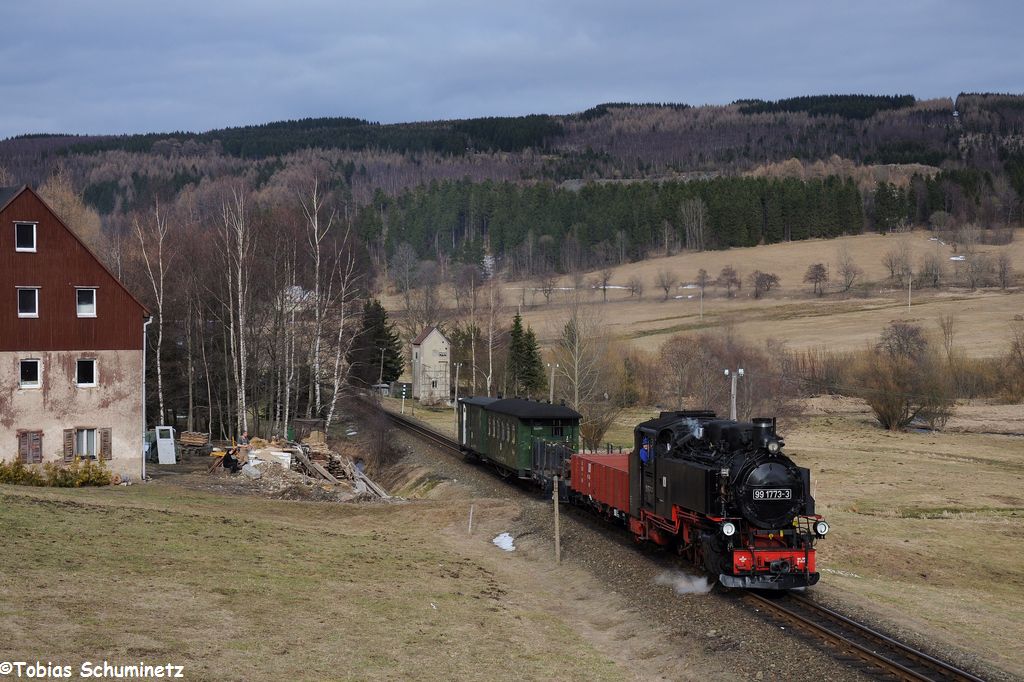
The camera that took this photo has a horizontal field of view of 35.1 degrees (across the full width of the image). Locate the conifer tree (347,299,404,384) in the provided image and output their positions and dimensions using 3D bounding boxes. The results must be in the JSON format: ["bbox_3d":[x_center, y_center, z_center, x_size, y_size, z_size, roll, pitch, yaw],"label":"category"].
[{"bbox_3d":[-14.739,0.270,175.000,5.800,9.800,5.800,0,0,0],"label":"conifer tree"}]

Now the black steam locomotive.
[{"bbox_3d":[4.800,3.600,38.700,2.400,3.500,10.800,0,-1,-7],"label":"black steam locomotive"}]

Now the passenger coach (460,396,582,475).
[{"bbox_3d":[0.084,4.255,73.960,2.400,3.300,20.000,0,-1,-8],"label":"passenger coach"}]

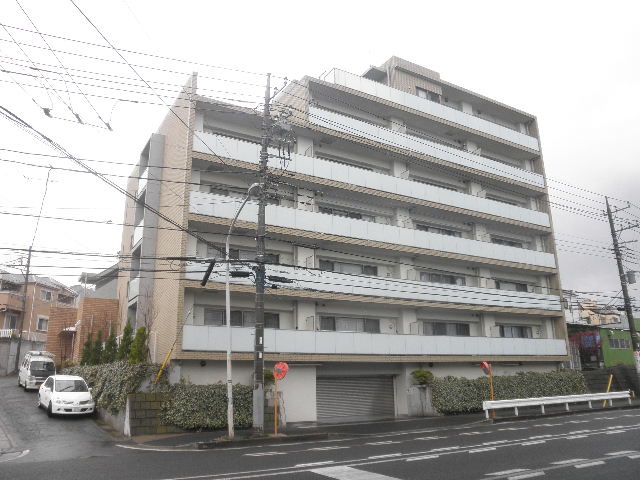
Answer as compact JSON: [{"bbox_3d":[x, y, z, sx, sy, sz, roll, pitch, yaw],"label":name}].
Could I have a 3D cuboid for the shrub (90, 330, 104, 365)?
[{"bbox_3d":[-11.570,5.642,26.920,0.700,1.900,0.700,8,-17,-30],"label":"shrub"}]

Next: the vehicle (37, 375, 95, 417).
[{"bbox_3d":[-11.326,6.935,23.233,1.720,1.520,4.400,9,-11,-34],"label":"vehicle"}]

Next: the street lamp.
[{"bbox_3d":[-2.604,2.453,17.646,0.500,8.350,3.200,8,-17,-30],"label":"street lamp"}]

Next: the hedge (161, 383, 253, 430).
[{"bbox_3d":[-4.147,6.468,20.132,3.550,1.680,1.100,8,-18,-31],"label":"hedge"}]

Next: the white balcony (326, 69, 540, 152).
[{"bbox_3d":[8.224,-8.022,34.269,18.148,1.108,1.200,8,-18,-31],"label":"white balcony"}]

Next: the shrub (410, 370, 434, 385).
[{"bbox_3d":[5.155,6.949,26.165,1.000,0.700,0.950,8,-17,-30],"label":"shrub"}]

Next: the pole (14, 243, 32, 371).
[{"bbox_3d":[-24.819,5.720,43.460,0.360,10.470,0.360,8,-17,-30],"label":"pole"}]

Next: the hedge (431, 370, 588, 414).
[{"bbox_3d":[11.230,8.597,29.539,12.950,1.920,1.100,8,-18,-31],"label":"hedge"}]

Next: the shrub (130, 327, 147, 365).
[{"bbox_3d":[-7.648,4.487,21.814,0.800,1.800,0.800,8,-17,-30],"label":"shrub"}]

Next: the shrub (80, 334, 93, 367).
[{"bbox_3d":[-13.187,6.191,29.237,0.650,1.907,0.650,8,-18,-31],"label":"shrub"}]

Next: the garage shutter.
[{"bbox_3d":[1.882,7.998,26.203,4.832,2.147,0.200,8,-18,-31],"label":"garage shutter"}]

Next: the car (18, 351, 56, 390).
[{"bbox_3d":[-17.131,7.864,31.471,1.520,2.080,3.500,10,-12,-35],"label":"car"}]

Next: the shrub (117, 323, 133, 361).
[{"bbox_3d":[-8.582,4.470,22.725,0.680,1.681,0.680,8,-18,-31],"label":"shrub"}]

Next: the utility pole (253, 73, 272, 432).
[{"bbox_3d":[-2.301,-0.171,21.457,0.420,15.310,0.420,9,-18,-30],"label":"utility pole"}]

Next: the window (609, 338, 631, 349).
[{"bbox_3d":[20.891,7.233,36.075,2.200,0.650,0.120,8,-17,-30],"label":"window"}]

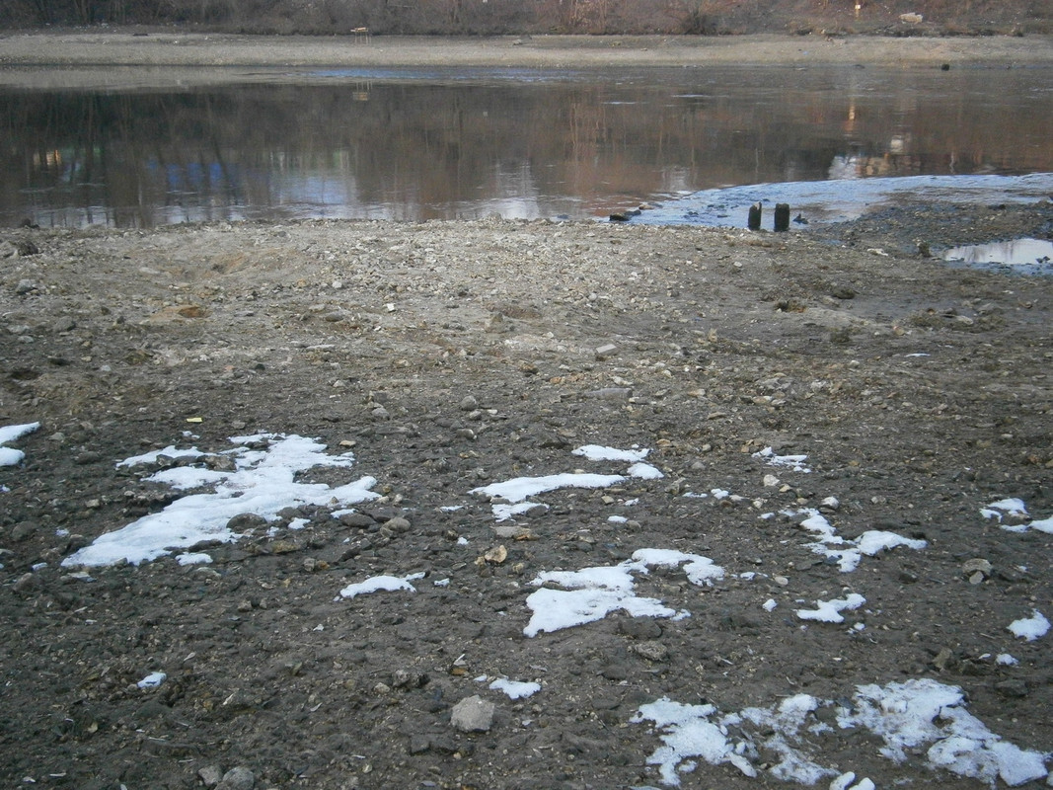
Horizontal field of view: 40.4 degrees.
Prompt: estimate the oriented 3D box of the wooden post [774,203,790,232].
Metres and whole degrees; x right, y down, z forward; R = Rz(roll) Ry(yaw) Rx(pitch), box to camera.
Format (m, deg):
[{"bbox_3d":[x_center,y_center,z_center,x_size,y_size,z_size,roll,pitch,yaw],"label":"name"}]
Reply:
[{"bbox_3d":[2.503,-1.735,14.000,0.145,0.260,0.145,3,15,10],"label":"wooden post"}]

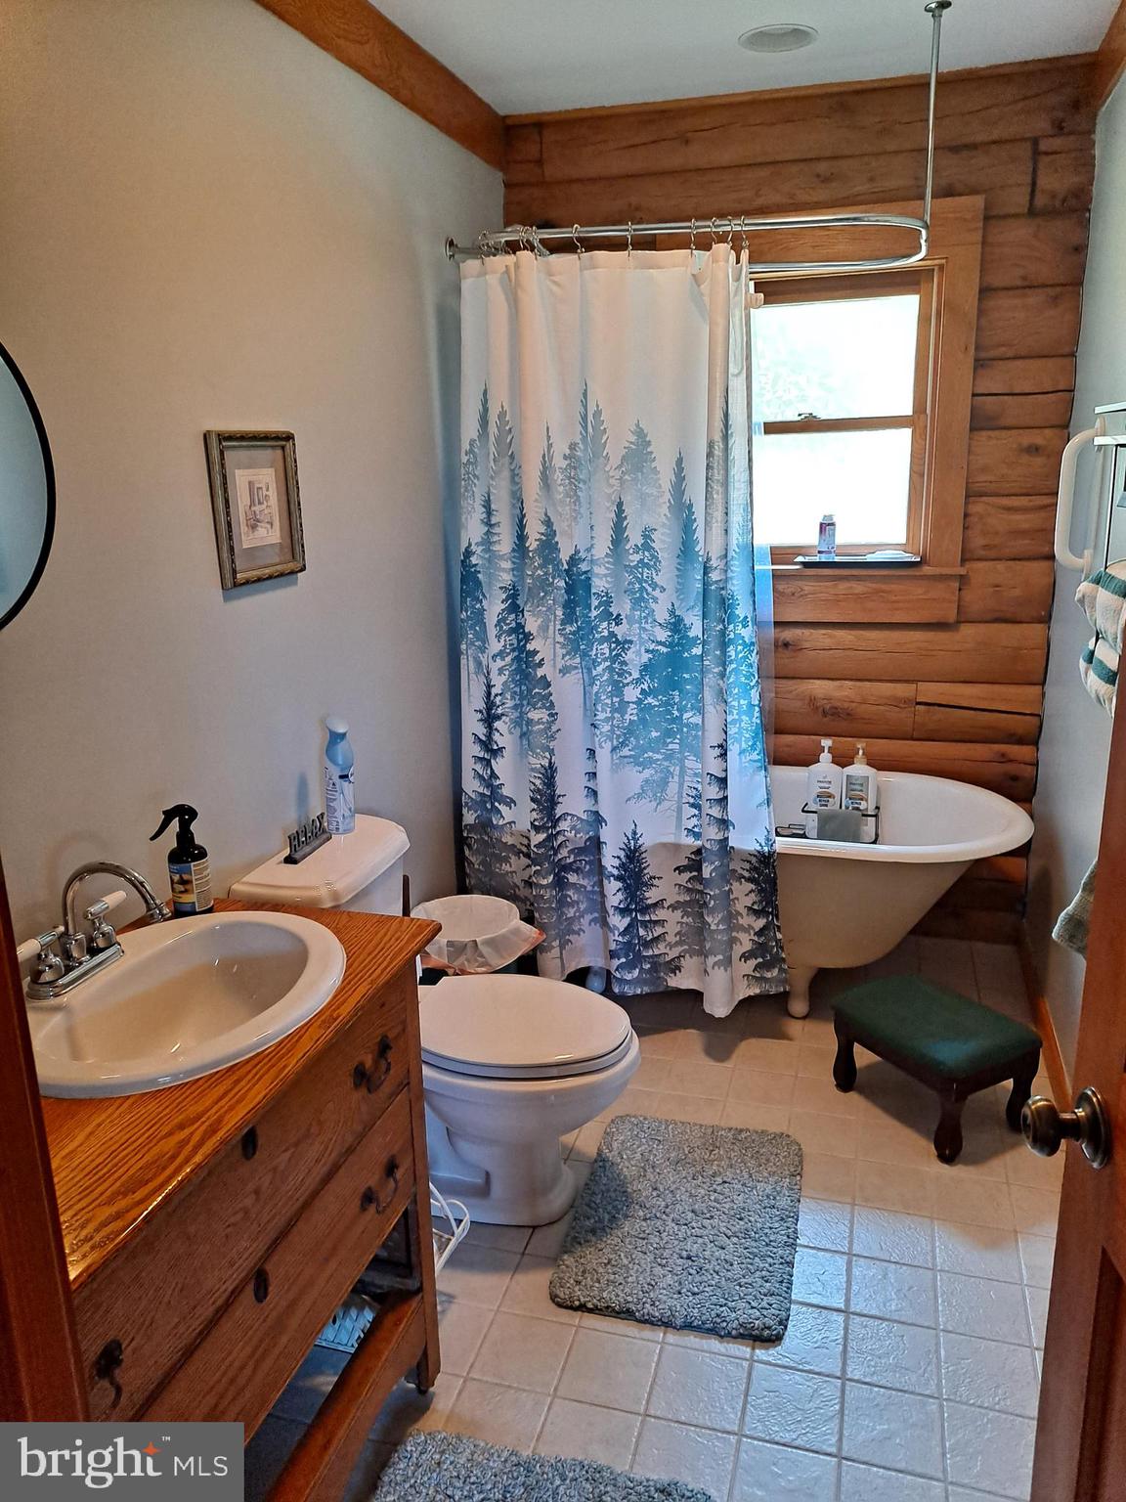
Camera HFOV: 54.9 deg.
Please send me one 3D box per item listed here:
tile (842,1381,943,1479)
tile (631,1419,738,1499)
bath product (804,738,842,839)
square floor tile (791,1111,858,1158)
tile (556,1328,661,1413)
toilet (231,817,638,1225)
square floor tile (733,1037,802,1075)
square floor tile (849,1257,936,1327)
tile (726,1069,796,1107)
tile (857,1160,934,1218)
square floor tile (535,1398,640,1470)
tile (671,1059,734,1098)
[{"bbox_3d":[0.531,1.093,1.742,0.151,0.010,0.151,3,15,16],"label":"tile"},{"bbox_3d":[0.182,1.096,1.654,0.150,0.010,0.150,3,15,16],"label":"tile"},{"bbox_3d":[0.686,0.095,2.835,0.091,0.256,0.062,3,15,16],"label":"bath product"},{"bbox_3d":[0.588,0.872,2.455,0.149,0.010,0.149,3,15,16],"label":"square floor tile"},{"bbox_3d":[0.081,1.070,1.872,0.151,0.010,0.151,3,15,16],"label":"tile"},{"bbox_3d":[-0.201,0.574,2.233,0.755,0.735,0.490,3,15,16],"label":"toilet"},{"bbox_3d":[0.538,0.805,2.844,0.151,0.010,0.151,3,15,16],"label":"square floor tile"},{"bbox_3d":[0.619,1.015,2.032,0.151,0.010,0.151,3,15,16],"label":"square floor tile"},{"bbox_3d":[0.494,0.844,2.699,0.151,0.010,0.151,3,15,16],"label":"tile"},{"bbox_3d":[0.707,0.937,2.322,0.151,0.010,0.151,3,15,16],"label":"tile"},{"bbox_3d":[0.037,1.109,1.727,0.151,0.010,0.151,3,15,16],"label":"square floor tile"},{"bbox_3d":[0.339,0.825,2.697,0.150,0.010,0.150,3,15,16],"label":"tile"}]

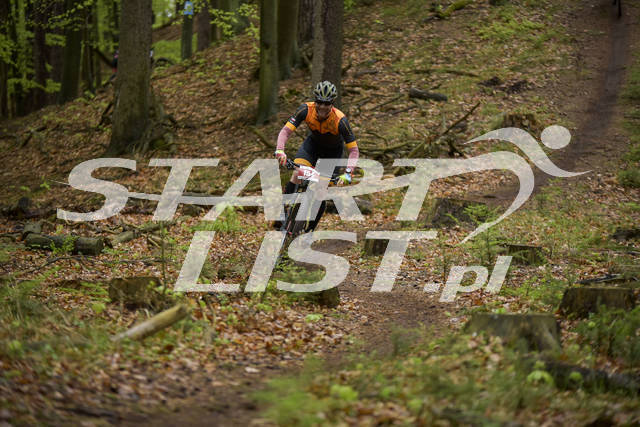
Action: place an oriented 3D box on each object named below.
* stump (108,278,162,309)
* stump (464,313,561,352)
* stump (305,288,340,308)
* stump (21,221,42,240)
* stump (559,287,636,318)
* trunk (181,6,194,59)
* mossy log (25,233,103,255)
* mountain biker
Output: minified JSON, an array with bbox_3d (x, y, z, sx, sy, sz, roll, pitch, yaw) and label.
[{"bbox_3d":[-1.222,0.520,16.400,0.340,0.210,0.330,0,0,0],"label":"stump"},{"bbox_3d":[0.998,0.619,12.900,0.490,0.220,0.450,0,0,0],"label":"stump"},{"bbox_3d":[0.017,0.574,17.000,0.270,0.165,0.270,0,1,0],"label":"stump"},{"bbox_3d":[-2.874,0.174,24.800,0.220,0.200,0.220,0,0,0],"label":"stump"},{"bbox_3d":[1.694,0.546,15.200,0.470,0.210,0.440,0,0,0],"label":"stump"},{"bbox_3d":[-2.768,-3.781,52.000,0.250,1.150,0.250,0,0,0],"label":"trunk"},{"bbox_3d":[-2.473,0.294,24.000,0.800,0.190,0.210,0,0,28],"label":"mossy log"},{"bbox_3d":[-0.032,-0.529,22.700,0.760,1.360,0.850,0,1,-2],"label":"mountain biker"}]

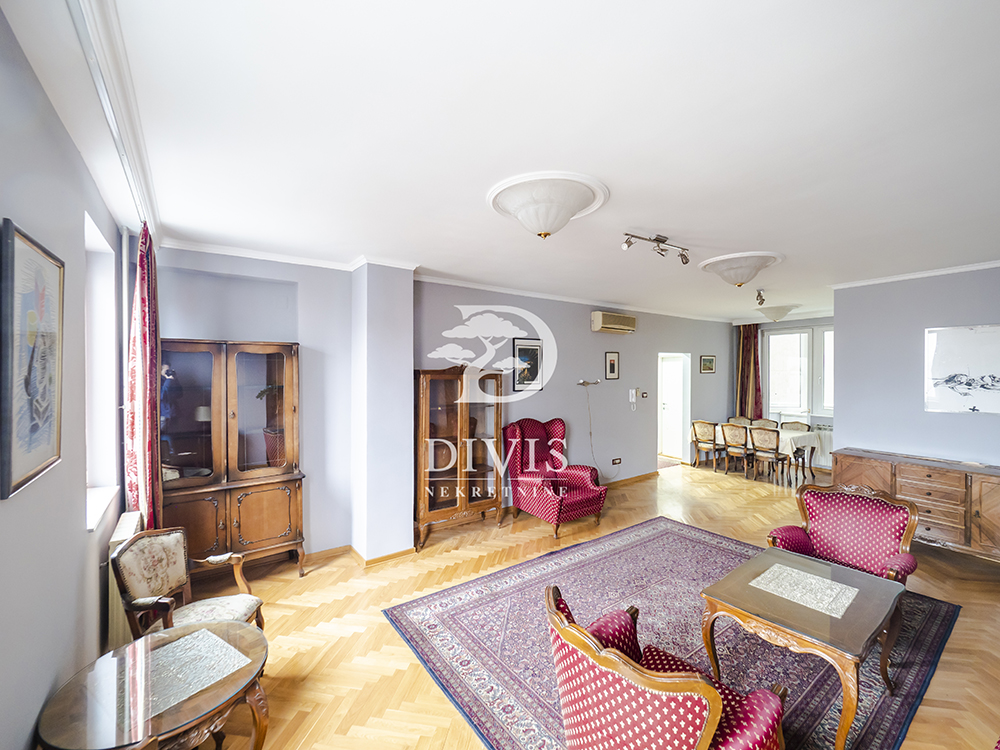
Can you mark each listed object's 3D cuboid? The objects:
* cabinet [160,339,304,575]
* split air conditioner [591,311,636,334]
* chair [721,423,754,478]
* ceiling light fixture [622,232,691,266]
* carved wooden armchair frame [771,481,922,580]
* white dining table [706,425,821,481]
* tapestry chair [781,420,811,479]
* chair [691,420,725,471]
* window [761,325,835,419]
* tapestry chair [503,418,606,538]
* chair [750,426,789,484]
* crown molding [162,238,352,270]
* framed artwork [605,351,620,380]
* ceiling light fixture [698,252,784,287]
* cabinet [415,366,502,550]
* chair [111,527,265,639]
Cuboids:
[{"bbox_3d":[-2.203,0.729,3.248,1.080,2.000,0.410,0,1,-36],"label":"cabinet"},{"bbox_3d":[1.707,-0.757,6.045,0.805,0.285,0.200,0,1,-36],"label":"split air conditioner"},{"bbox_3d":[4.188,1.281,6.961,0.530,0.870,0.470,0,0,-34],"label":"chair"},{"bbox_3d":[1.222,-0.999,3.123,0.720,0.200,0.160,0,0,-34],"label":"ceiling light fixture"},{"bbox_3d":[2.150,1.260,2.580,0.680,0.940,0.700,0,0,-39],"label":"carved wooden armchair frame"},{"bbox_3d":[4.324,1.316,6.996,1.000,0.750,1.600,0,1,-34],"label":"white dining table"},{"bbox_3d":[4.784,1.258,6.667,0.520,0.880,0.445,0,1,-34],"label":"tapestry chair"},{"bbox_3d":[3.836,1.250,7.316,0.520,0.880,0.445,0,1,-34],"label":"chair"},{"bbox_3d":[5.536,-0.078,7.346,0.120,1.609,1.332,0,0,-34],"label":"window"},{"bbox_3d":[0.642,1.120,4.712,0.820,1.140,0.870,0,0,-36],"label":"tapestry chair"},{"bbox_3d":[4.331,1.259,6.488,0.520,0.880,0.445,0,1,-34],"label":"chair"},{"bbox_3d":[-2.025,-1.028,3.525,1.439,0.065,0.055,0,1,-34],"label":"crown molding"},{"bbox_3d":[1.761,-0.134,6.285,0.320,0.410,0.025,0,0,-34],"label":"framed artwork"},{"bbox_3d":[2.363,-0.992,3.983,0.710,0.220,0.710,0,0,-34],"label":"ceiling light fixture"},{"bbox_3d":[-0.475,0.793,4.301,1.000,1.790,0.380,0,0,-36],"label":"cabinet"},{"bbox_3d":[-1.620,1.285,2.130,0.570,0.890,0.540,0,0,10],"label":"chair"}]

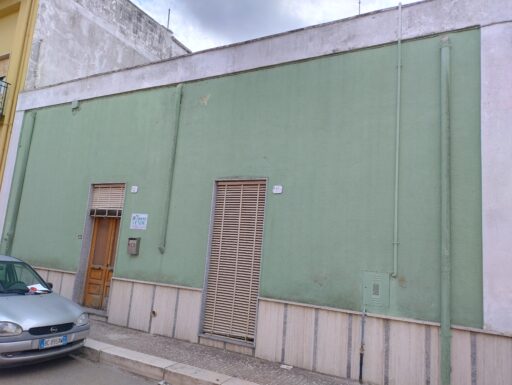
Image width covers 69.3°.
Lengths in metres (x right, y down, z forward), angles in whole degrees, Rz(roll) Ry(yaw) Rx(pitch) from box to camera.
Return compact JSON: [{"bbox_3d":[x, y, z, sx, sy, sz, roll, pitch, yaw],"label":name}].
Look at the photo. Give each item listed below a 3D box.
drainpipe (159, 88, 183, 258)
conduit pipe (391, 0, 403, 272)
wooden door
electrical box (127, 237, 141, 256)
[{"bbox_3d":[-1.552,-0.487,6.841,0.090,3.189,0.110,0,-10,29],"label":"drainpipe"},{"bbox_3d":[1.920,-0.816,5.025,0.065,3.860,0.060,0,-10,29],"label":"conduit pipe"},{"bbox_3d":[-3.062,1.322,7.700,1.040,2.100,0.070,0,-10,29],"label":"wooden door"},{"bbox_3d":[-2.292,1.019,6.984,0.220,0.305,0.085,0,-10,29],"label":"electrical box"}]

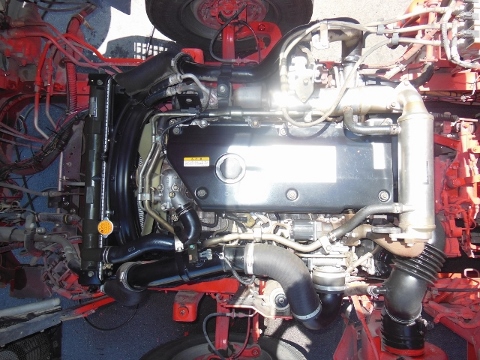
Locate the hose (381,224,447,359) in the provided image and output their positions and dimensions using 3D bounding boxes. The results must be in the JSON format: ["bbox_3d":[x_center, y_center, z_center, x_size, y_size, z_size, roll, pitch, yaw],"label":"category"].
[{"bbox_3d":[0.568,0.360,1.150,0.200,0.200,0.410,0,87,0],"label":"hose"}]

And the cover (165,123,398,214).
[{"bbox_3d":[0.114,-0.035,1.010,0.635,0.100,0.250,0,87,0],"label":"cover"}]

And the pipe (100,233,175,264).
[{"bbox_3d":[-0.325,0.219,1.110,0.230,0.085,0.100,0,87,0],"label":"pipe"}]

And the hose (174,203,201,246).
[{"bbox_3d":[-0.167,0.142,1.100,0.085,0.110,0.140,0,87,0],"label":"hose"}]

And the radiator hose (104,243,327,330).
[{"bbox_3d":[-0.083,0.345,1.130,0.730,0.210,0.290,0,87,0],"label":"radiator hose"}]

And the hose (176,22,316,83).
[{"bbox_3d":[0.025,-0.485,1.310,0.520,0.140,0.210,0,87,0],"label":"hose"}]

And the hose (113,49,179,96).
[{"bbox_3d":[-0.349,-0.395,1.280,0.235,0.120,0.165,0,87,0],"label":"hose"}]

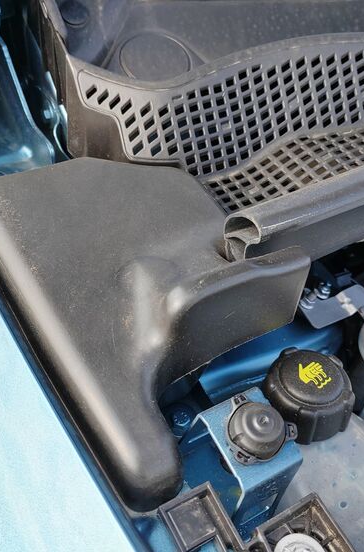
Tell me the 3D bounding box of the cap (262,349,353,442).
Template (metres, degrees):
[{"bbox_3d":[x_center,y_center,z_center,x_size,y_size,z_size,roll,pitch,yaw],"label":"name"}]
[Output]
[{"bbox_3d":[0.086,0.078,0.392,0.062,0.033,0.062,1,45,-1],"label":"cap"}]

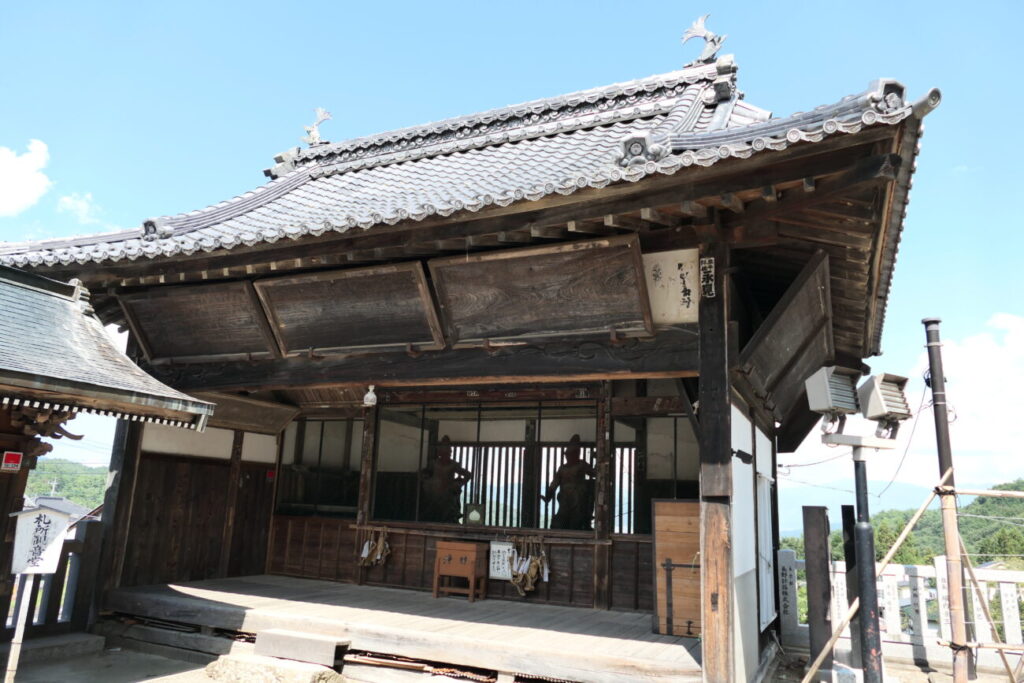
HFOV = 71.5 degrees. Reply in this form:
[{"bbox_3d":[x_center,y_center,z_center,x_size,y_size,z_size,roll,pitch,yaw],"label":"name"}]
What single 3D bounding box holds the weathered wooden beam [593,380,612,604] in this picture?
[{"bbox_3d":[1.208,1.971,9.242,0.177,2.830,0.171,-3,-14,24],"label":"weathered wooden beam"}]

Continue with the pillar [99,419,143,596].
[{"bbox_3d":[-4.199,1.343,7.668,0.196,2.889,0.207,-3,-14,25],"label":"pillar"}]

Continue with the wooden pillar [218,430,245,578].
[{"bbox_3d":[-4.182,2.378,10.512,0.159,2.123,0.177,-3,-14,24],"label":"wooden pillar"}]

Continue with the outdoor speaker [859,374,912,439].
[{"bbox_3d":[2.885,0.495,5.500,0.270,0.430,0.250,9,-26,-28],"label":"outdoor speaker"}]

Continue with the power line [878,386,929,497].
[{"bbox_3d":[4.260,1.096,7.749,0.037,1.172,0.582,13,-17,-39],"label":"power line"}]

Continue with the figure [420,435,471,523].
[{"bbox_3d":[-0.894,2.069,9.481,0.632,1.635,0.414,-3,-14,25],"label":"figure"}]

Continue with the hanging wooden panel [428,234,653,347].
[{"bbox_3d":[0.232,-0.420,6.495,2.031,0.891,0.098,-3,19,24],"label":"hanging wooden panel"}]

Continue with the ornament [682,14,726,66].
[{"bbox_3d":[2.538,-3.966,9.397,0.549,0.634,0.244,-3,-14,24],"label":"ornament"}]

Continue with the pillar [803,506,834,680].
[{"bbox_3d":[3.363,2.711,7.801,0.232,1.745,0.220,-3,-14,24],"label":"pillar"}]

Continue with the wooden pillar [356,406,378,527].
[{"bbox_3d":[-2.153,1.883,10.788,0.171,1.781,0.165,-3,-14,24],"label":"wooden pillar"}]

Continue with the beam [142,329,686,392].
[{"bbox_3d":[-1.313,0.240,6.652,6.039,0.414,0.250,-3,-14,25],"label":"beam"}]

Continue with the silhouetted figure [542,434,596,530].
[{"bbox_3d":[0.719,1.974,8.744,0.676,1.635,0.414,-3,-14,25],"label":"silhouetted figure"}]

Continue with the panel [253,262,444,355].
[{"bbox_3d":[-1.478,-0.265,6.411,1.782,0.790,0.080,-3,25,25],"label":"panel"}]

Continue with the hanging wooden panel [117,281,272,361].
[{"bbox_3d":[-3.149,-0.170,7.173,1.826,0.796,0.080,-3,25,25],"label":"hanging wooden panel"}]

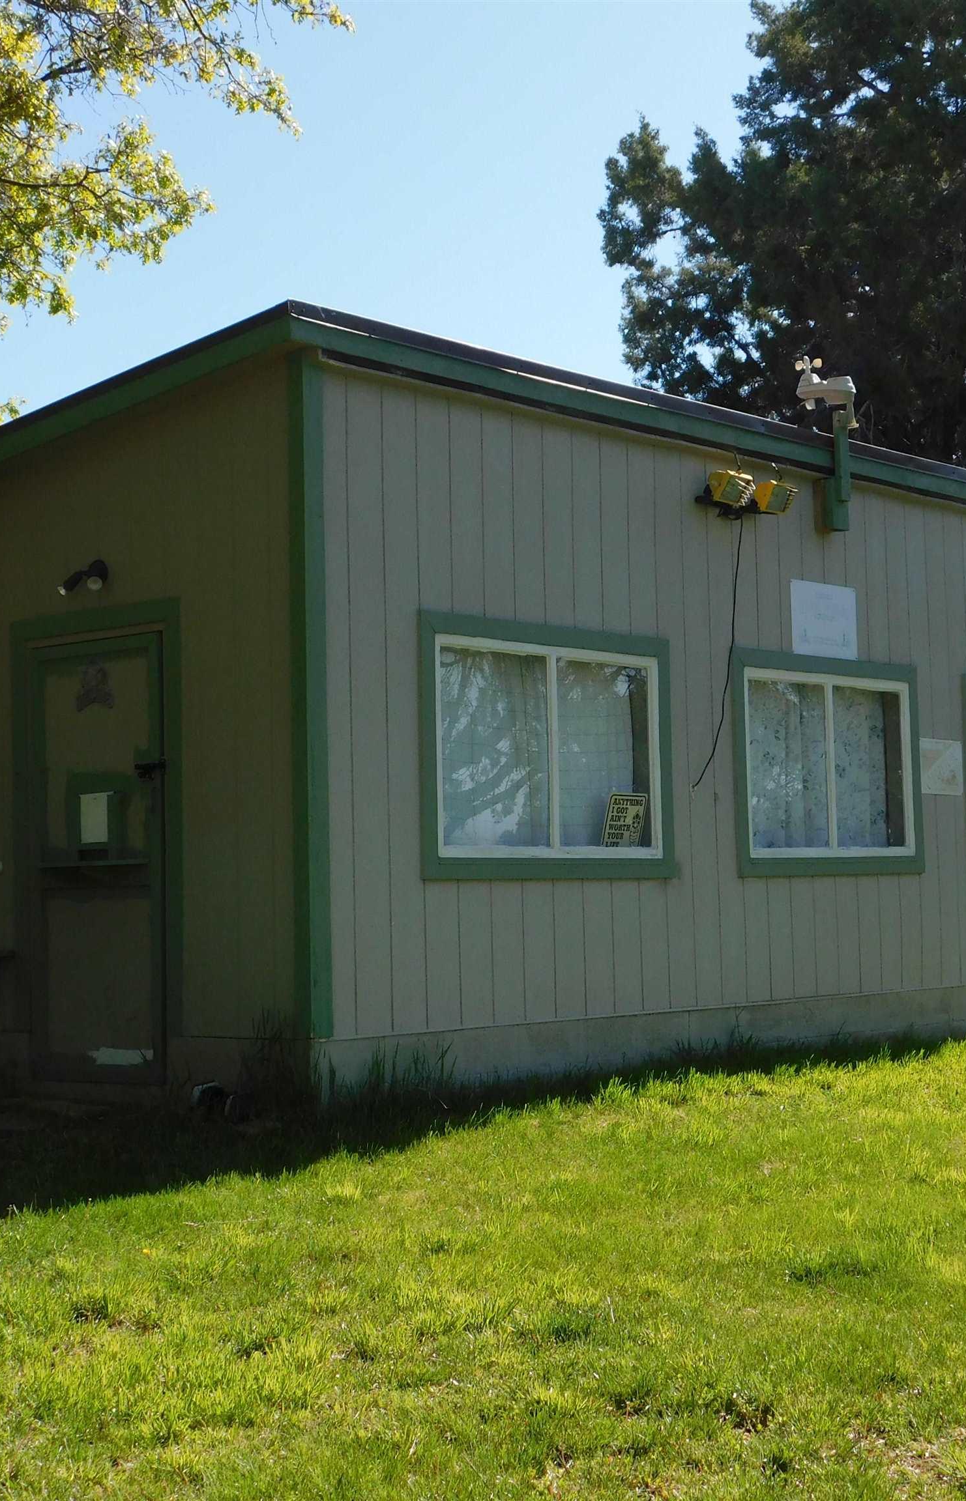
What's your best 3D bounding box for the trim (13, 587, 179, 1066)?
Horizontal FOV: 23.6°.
[{"bbox_3d":[-1.630,0.377,9.727,1.100,1.945,0.060,-4,-5,41],"label":"trim"}]

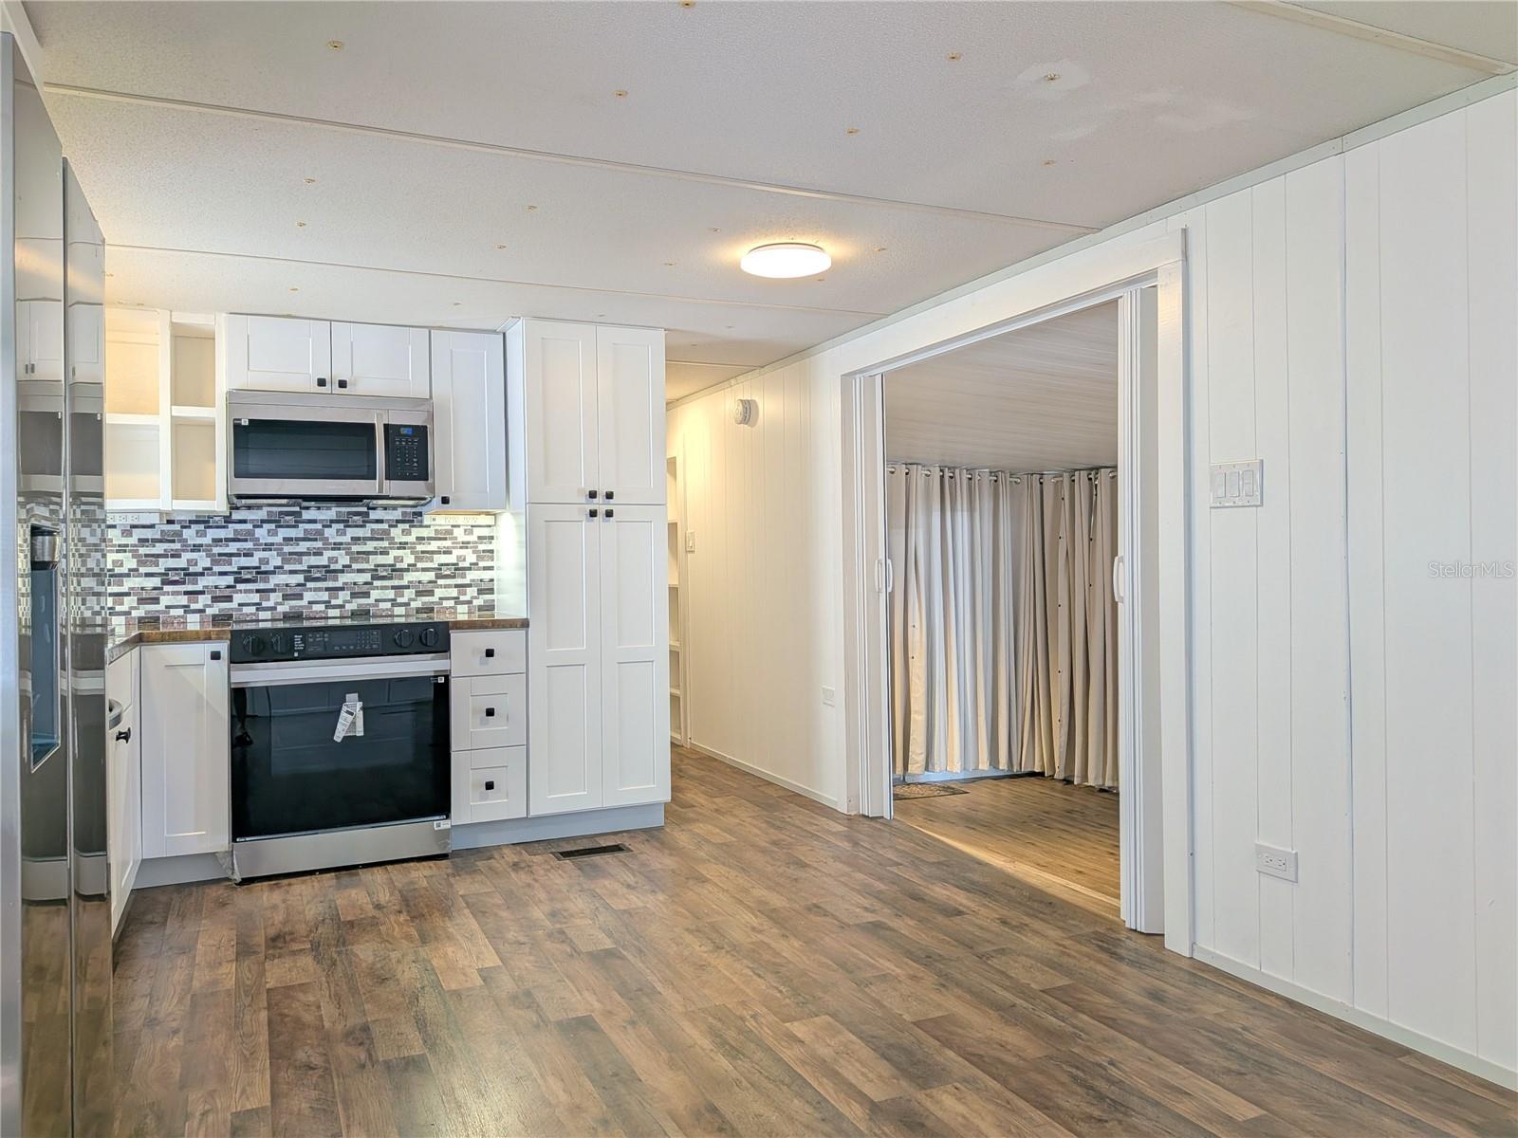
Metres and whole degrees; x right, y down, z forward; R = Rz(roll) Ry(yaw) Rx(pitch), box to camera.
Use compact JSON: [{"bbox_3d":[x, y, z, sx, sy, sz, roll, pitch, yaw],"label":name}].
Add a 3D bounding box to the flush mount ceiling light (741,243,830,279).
[{"bbox_3d":[0.090,-1.013,3.478,0.300,0.045,0.300,-1,0,0],"label":"flush mount ceiling light"}]

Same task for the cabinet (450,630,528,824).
[{"bbox_3d":[-1.184,0.636,4.429,0.303,0.795,0.638,-1,0,-24],"label":"cabinet"}]

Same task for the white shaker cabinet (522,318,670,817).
[{"bbox_3d":[-0.781,0.029,4.610,0.598,2.056,0.648,-1,0,-24],"label":"white shaker cabinet"}]

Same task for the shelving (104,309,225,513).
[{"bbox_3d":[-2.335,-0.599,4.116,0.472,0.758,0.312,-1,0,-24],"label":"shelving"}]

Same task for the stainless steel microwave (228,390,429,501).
[{"bbox_3d":[-1.747,-0.469,4.319,0.753,0.431,0.410,-1,0,-24],"label":"stainless steel microwave"}]

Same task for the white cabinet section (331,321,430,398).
[{"bbox_3d":[-1.602,-0.849,4.440,0.382,0.291,0.315,-1,1,-24],"label":"white cabinet section"}]

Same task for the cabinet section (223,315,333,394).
[{"bbox_3d":[-1.950,-0.844,4.283,0.383,0.291,0.315,-1,1,-24],"label":"cabinet section"}]

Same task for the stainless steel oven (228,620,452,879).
[{"bbox_3d":[-1.660,0.664,4.193,0.760,0.914,0.670,-1,0,-24],"label":"stainless steel oven"}]

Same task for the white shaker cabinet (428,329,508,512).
[{"bbox_3d":[-1.275,-0.617,4.569,0.310,0.758,0.328,-1,0,-24],"label":"white shaker cabinet"}]

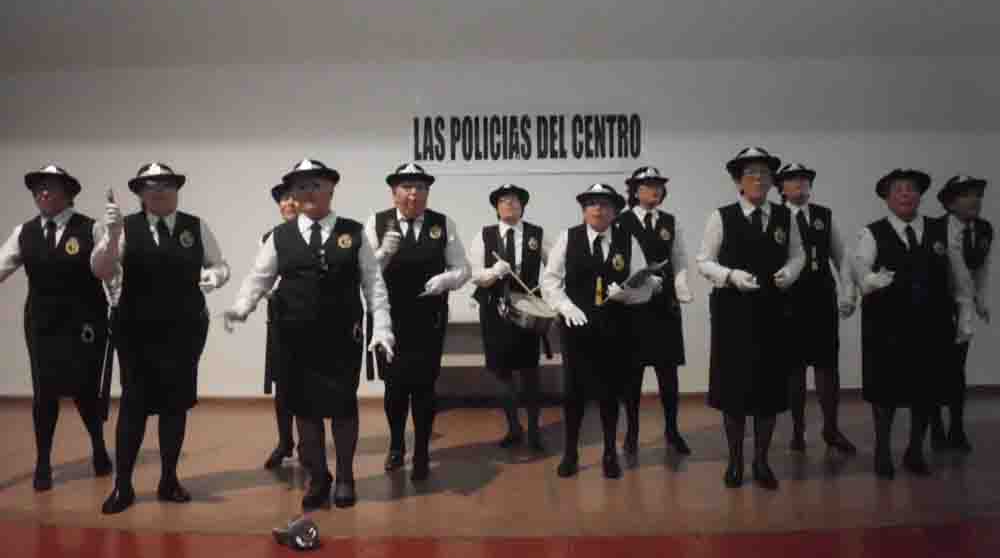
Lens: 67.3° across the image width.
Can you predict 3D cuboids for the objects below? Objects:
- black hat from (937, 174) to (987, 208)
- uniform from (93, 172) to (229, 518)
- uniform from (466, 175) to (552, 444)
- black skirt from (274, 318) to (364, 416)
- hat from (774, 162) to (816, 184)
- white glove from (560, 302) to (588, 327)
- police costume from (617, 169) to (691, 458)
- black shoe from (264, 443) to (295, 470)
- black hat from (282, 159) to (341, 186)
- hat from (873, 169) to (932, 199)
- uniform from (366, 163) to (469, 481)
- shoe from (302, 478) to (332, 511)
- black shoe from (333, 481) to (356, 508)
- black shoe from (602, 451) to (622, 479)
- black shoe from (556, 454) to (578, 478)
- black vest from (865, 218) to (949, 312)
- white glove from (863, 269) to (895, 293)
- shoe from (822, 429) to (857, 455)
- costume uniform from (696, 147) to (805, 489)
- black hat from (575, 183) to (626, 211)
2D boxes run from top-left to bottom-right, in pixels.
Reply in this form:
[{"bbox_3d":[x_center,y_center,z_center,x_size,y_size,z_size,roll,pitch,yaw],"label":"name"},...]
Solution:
[{"bbox_3d":[2.713,-0.520,4.416,0.255,0.130,0.280,-14,-7,20],"label":"black hat"},{"bbox_3d":[-1.619,0.258,3.570,0.610,1.626,0.460,-1,2,-15],"label":"uniform"},{"bbox_3d":[0.058,0.219,4.602,0.500,1.603,0.450,-1,2,0],"label":"uniform"},{"bbox_3d":[-0.855,0.426,3.559,0.395,0.460,0.330,-1,2,-8],"label":"black skirt"},{"bbox_3d":[1.720,-0.611,4.373,0.260,0.125,0.280,-3,1,18],"label":"hat"},{"bbox_3d":[0.374,0.178,3.780,0.100,0.055,0.160,-26,48,-17],"label":"white glove"},{"bbox_3d":[0.890,0.185,4.365,0.440,1.671,0.420,0,2,10],"label":"police costume"},{"bbox_3d":[-1.252,0.999,4.270,0.090,0.090,0.240,0,2,15],"label":"black shoe"},{"bbox_3d":[-0.886,-0.499,3.540,0.265,0.125,0.290,0,4,-3],"label":"black hat"},{"bbox_3d":[2.112,-0.498,3.940,0.260,0.125,0.280,-8,-10,22],"label":"hat"},{"bbox_3d":[-0.433,0.230,4.062,0.520,1.650,0.420,-1,4,-4],"label":"uniform"},{"bbox_3d":[-0.880,1.042,3.634,0.095,0.085,0.240,0,4,6],"label":"shoe"},{"bbox_3d":[-0.756,1.040,3.659,0.090,0.085,0.240,-1,4,-8],"label":"black shoe"},{"bbox_3d":[0.604,0.990,4.055,0.090,0.090,0.240,0,2,4],"label":"black shoe"},{"bbox_3d":[0.367,1.009,4.068,0.090,0.085,0.235,0,4,10],"label":"black shoe"},{"bbox_3d":[2.178,-0.084,4.040,0.410,0.500,0.290,0,4,12],"label":"black vest"},{"bbox_3d":[1.924,0.006,3.820,0.170,0.110,0.075,2,4,37],"label":"white glove"},{"bbox_3d":[2.016,0.972,4.466,0.085,0.095,0.235,-1,4,-16],"label":"shoe"},{"bbox_3d":[1.285,0.204,3.922,0.510,1.700,0.400,0,4,10],"label":"costume uniform"},{"bbox_3d":[0.537,-0.437,3.975,0.255,0.130,0.280,5,1,18],"label":"black hat"}]

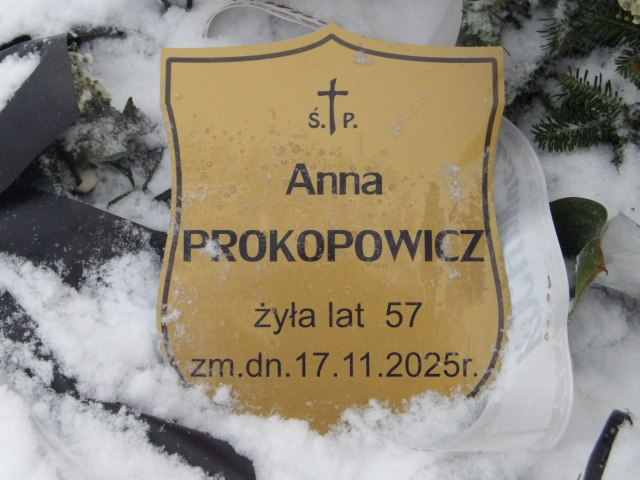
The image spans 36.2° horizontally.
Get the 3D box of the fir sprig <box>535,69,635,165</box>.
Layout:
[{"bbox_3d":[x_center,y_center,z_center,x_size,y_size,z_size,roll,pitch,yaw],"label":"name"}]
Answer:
[{"bbox_3d":[0.222,-0.104,0.830,0.086,0.045,0.075,0,50,0],"label":"fir sprig"}]

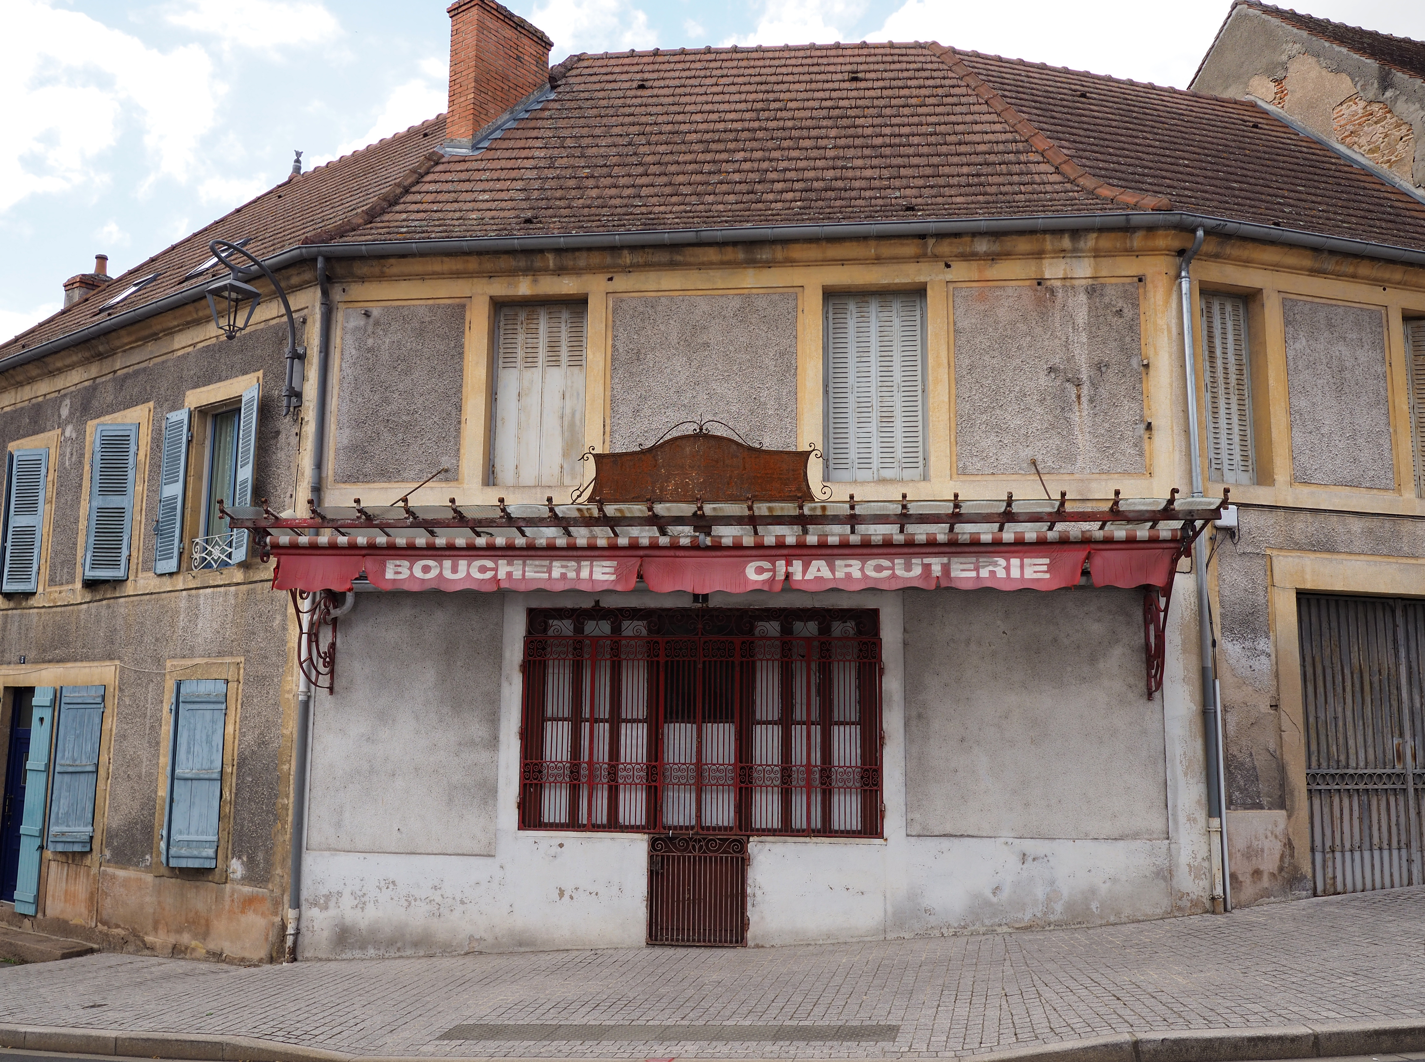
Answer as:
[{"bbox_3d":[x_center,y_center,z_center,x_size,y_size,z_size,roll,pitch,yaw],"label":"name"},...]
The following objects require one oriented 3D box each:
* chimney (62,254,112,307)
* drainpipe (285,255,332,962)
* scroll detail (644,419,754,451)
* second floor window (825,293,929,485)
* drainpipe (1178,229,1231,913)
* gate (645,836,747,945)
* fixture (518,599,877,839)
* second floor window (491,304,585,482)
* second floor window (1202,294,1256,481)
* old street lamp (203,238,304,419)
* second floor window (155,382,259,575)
[{"bbox_3d":[-10.225,-4.031,20.270,0.540,1.067,0.560,-6,-10,37],"label":"chimney"},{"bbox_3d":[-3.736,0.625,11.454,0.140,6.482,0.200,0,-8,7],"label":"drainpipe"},{"bbox_3d":[-0.101,-0.751,9.573,0.887,0.238,0.040,0,-8,7],"label":"scroll detail"},{"bbox_3d":[1.496,-1.342,11.367,0.950,1.822,0.200,0,-8,7],"label":"second floor window"},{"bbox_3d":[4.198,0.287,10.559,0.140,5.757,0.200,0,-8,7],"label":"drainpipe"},{"bbox_3d":[-0.133,3.132,10.760,0.880,0.935,0.060,0,-8,7],"label":"gate"},{"bbox_3d":[-0.120,1.668,10.939,3.229,1.988,0.100,0,-8,7],"label":"fixture"},{"bbox_3d":[-1.663,-1.317,11.740,0.971,1.827,0.200,0,-8,7],"label":"second floor window"},{"bbox_3d":[4.635,-1.318,11.162,0.717,1.825,0.200,3,-9,-18],"label":"second floor window"},{"bbox_3d":[-4.337,-1.918,11.791,0.420,1.541,0.944,-6,-10,37],"label":"old street lamp"},{"bbox_3d":[-5.338,-0.458,12.960,1.643,1.809,0.250,-6,-10,37],"label":"second floor window"}]

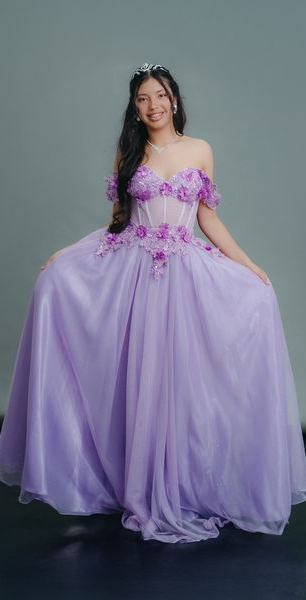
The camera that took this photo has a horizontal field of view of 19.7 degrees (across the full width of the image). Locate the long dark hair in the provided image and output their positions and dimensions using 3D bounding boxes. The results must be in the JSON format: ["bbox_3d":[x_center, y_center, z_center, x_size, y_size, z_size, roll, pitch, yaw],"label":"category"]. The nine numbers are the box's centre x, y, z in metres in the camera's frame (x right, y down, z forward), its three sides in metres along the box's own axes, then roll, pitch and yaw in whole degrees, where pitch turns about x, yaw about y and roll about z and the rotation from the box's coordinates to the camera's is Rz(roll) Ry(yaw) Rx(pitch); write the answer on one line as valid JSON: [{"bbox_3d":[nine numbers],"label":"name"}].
[{"bbox_3d":[-0.018,-0.542,3.200,0.275,0.585,0.250,0,2,0],"label":"long dark hair"}]

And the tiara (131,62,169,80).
[{"bbox_3d":[-0.009,-0.818,3.170,0.135,0.055,0.090,-7,0,6],"label":"tiara"}]

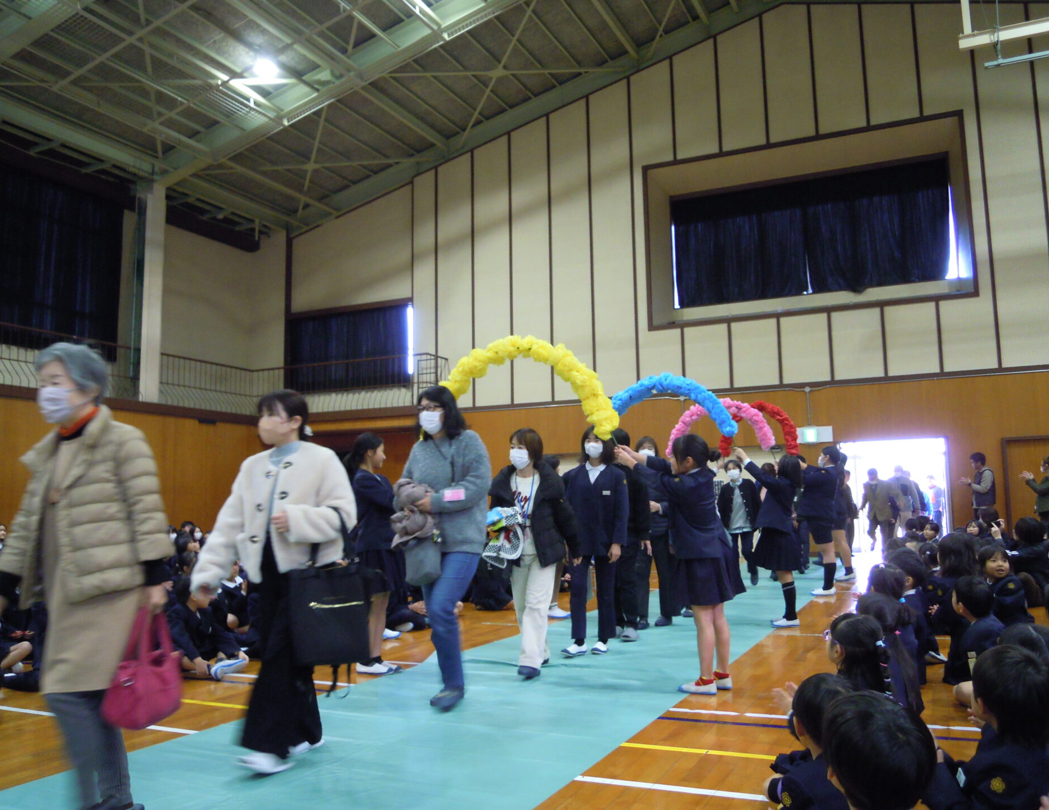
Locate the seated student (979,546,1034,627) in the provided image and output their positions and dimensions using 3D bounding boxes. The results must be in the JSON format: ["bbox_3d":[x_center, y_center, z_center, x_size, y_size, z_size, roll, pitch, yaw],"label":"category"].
[{"bbox_3d":[3.195,1.285,5.850,0.430,0.670,0.360,0,-7,-9],"label":"seated student"}]

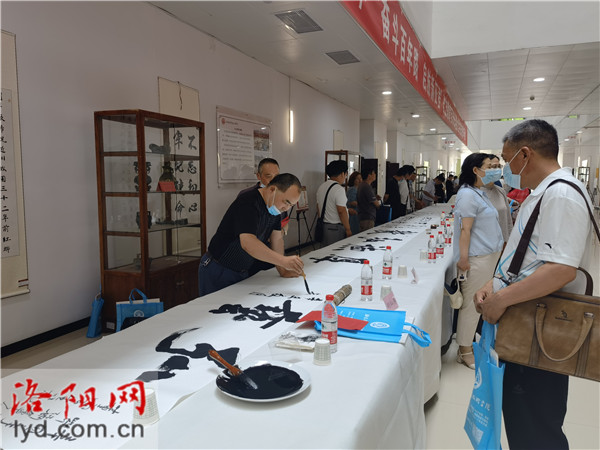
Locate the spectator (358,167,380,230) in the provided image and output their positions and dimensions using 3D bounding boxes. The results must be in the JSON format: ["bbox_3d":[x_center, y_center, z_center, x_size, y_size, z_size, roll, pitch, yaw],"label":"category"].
[{"bbox_3d":[1.024,-0.055,7.100,0.360,1.620,0.450,-2,6,-24],"label":"spectator"}]

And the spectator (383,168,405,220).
[{"bbox_3d":[1.748,-0.233,8.750,0.450,1.660,0.480,-2,6,-20],"label":"spectator"}]

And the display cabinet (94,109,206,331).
[{"bbox_3d":[-1.437,-0.039,4.705,0.508,2.034,1.002,2,6,22],"label":"display cabinet"}]

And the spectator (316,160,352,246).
[{"bbox_3d":[0.413,0.068,5.600,0.310,1.660,0.460,-5,7,-42],"label":"spectator"}]

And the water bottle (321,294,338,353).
[{"bbox_3d":[0.120,0.398,1.881,0.065,0.230,0.065,0,5,0],"label":"water bottle"}]

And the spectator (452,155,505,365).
[{"bbox_3d":[1.434,0.259,3.760,0.330,1.630,0.450,3,6,31],"label":"spectator"}]

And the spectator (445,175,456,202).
[{"bbox_3d":[4.888,-0.824,15.200,0.350,1.610,0.450,0,5,-5],"label":"spectator"}]

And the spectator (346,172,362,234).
[{"bbox_3d":[0.872,-0.054,7.350,0.340,1.570,0.430,-1,6,-8],"label":"spectator"}]

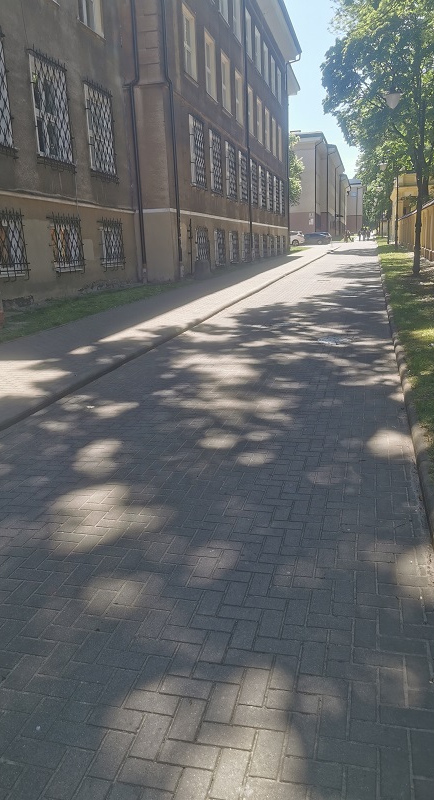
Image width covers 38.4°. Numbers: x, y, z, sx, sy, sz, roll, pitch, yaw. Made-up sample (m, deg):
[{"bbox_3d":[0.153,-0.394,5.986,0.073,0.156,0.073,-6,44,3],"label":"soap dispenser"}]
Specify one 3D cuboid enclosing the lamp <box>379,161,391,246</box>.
[{"bbox_3d":[15.573,-18.098,57.648,0.950,7.248,0.450,1,14,14],"label":"lamp"}]

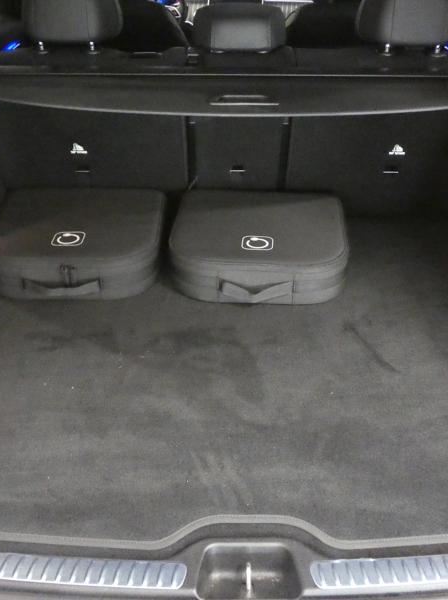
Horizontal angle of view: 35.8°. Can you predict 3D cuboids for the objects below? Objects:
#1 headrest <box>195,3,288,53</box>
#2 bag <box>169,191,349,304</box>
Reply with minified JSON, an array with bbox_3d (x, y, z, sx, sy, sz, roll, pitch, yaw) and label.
[{"bbox_3d":[0.036,-0.597,1.522,0.210,0.112,0.095,1,38,1],"label":"headrest"},{"bbox_3d":[0.079,-0.129,1.536,0.360,0.094,0.362,2,32,3],"label":"bag"}]

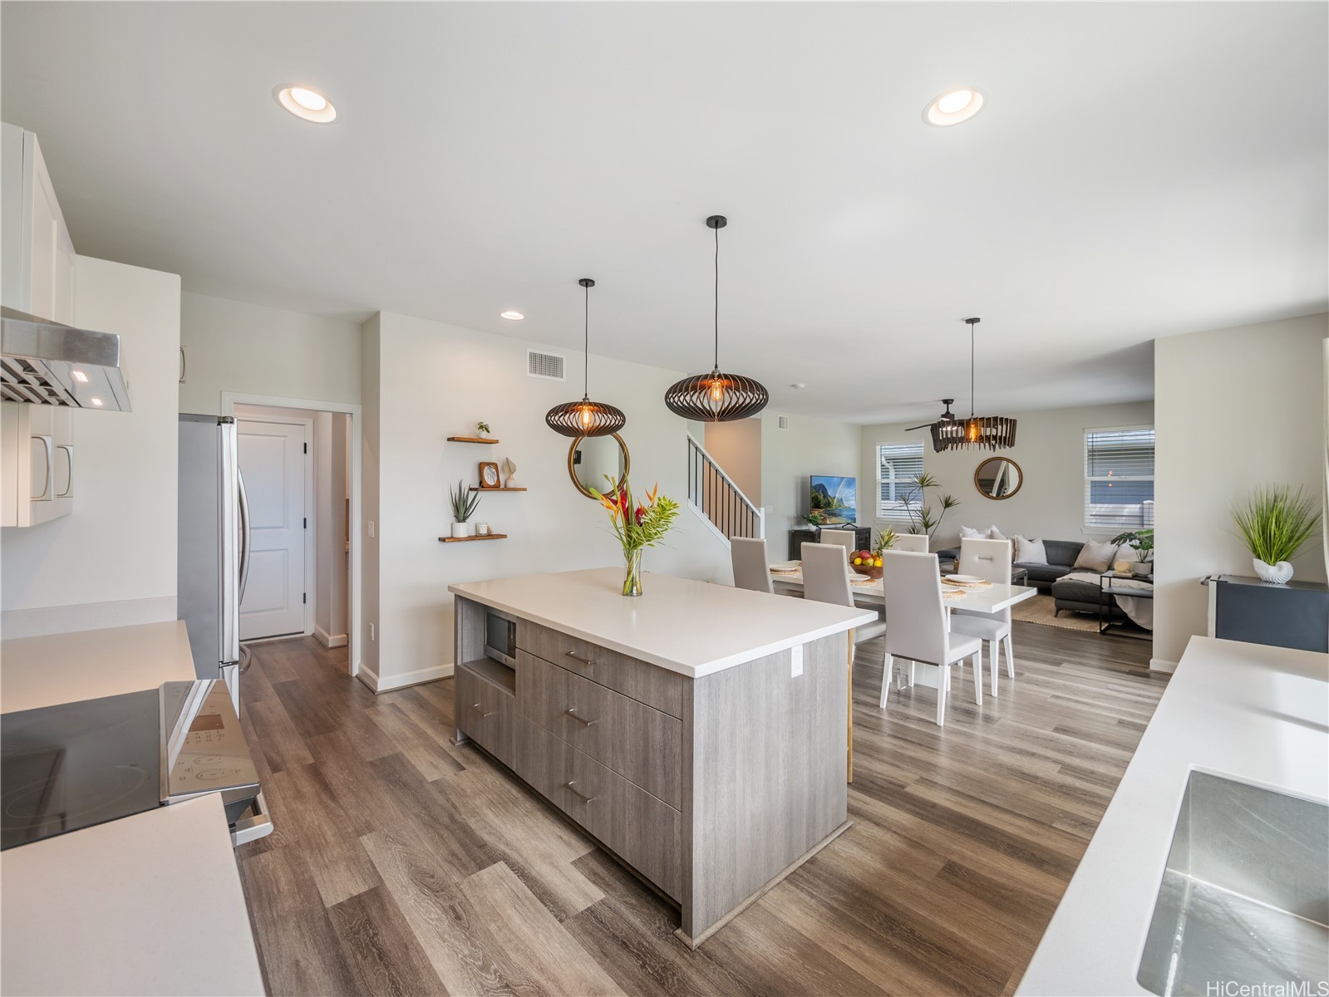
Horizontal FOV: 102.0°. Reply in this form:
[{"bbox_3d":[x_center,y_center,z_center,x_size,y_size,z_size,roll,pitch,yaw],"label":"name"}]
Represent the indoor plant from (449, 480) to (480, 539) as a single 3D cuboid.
[{"bbox_3d":[-1.546,0.082,4.167,0.220,0.447,0.180,0,0,-43],"label":"indoor plant"}]

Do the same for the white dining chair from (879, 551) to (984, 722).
[{"bbox_3d":[1.788,0.885,3.655,0.650,1.067,0.445,0,0,-43],"label":"white dining chair"}]

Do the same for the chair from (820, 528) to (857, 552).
[{"bbox_3d":[1.564,0.883,5.318,0.623,1.080,0.452,0,1,-42],"label":"chair"}]

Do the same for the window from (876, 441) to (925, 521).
[{"bbox_3d":[4.417,-0.333,10.060,0.101,1.477,0.904,0,1,-42],"label":"window"}]

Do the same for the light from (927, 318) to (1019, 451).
[{"bbox_3d":[2.251,-0.837,3.934,0.640,0.965,0.640,0,0,-43],"label":"light"}]

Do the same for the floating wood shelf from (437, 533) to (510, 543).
[{"bbox_3d":[-1.500,0.318,4.244,0.495,0.025,0.138,0,0,-43],"label":"floating wood shelf"}]

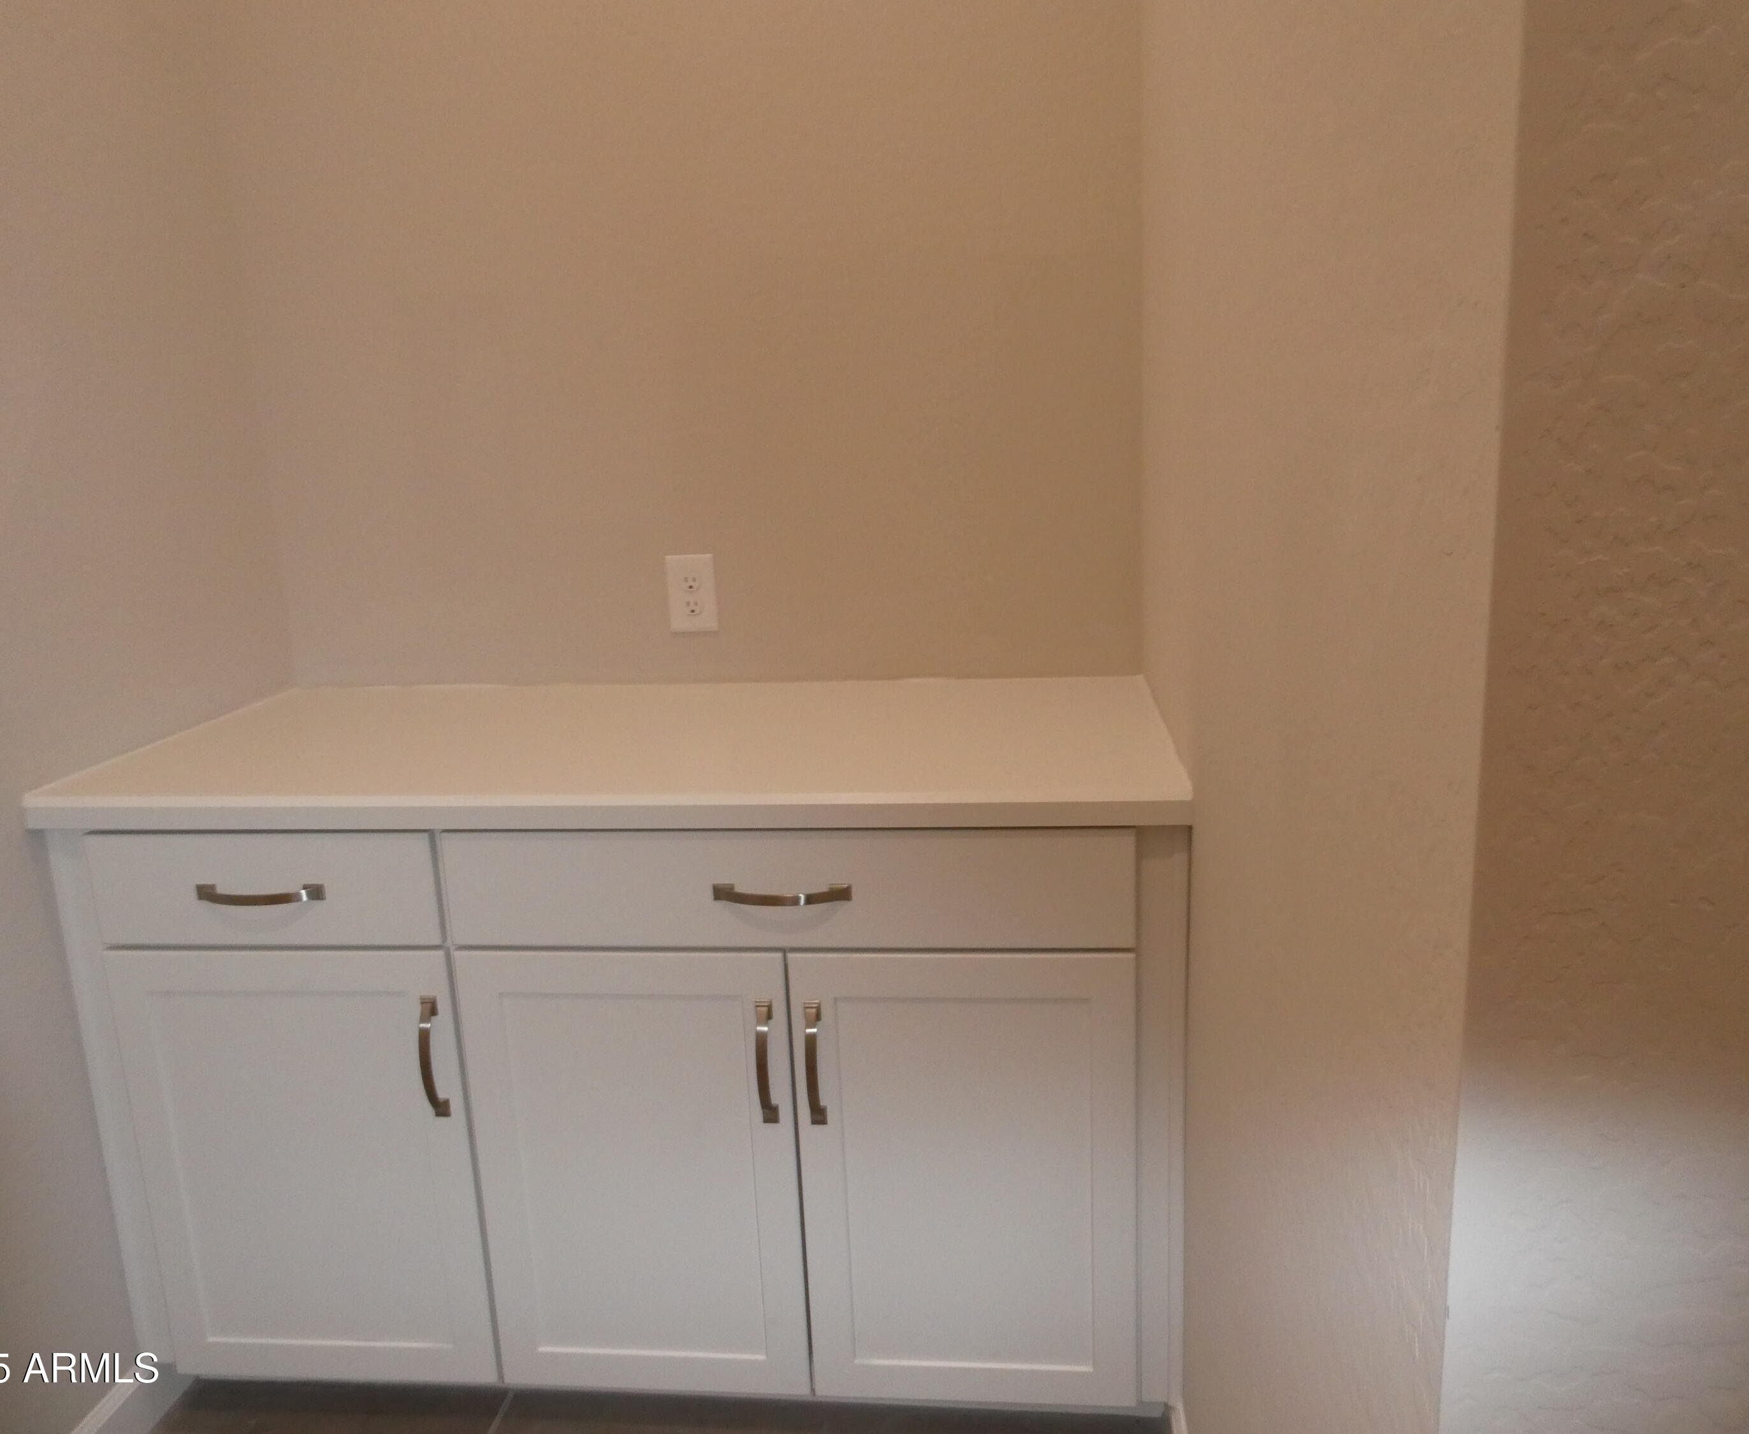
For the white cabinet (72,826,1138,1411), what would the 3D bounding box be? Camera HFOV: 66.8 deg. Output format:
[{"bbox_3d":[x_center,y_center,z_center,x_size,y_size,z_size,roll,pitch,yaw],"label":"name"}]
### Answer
[{"bbox_3d":[-0.295,0.460,1.954,1.388,0.823,0.618,-1,13,6],"label":"white cabinet"}]

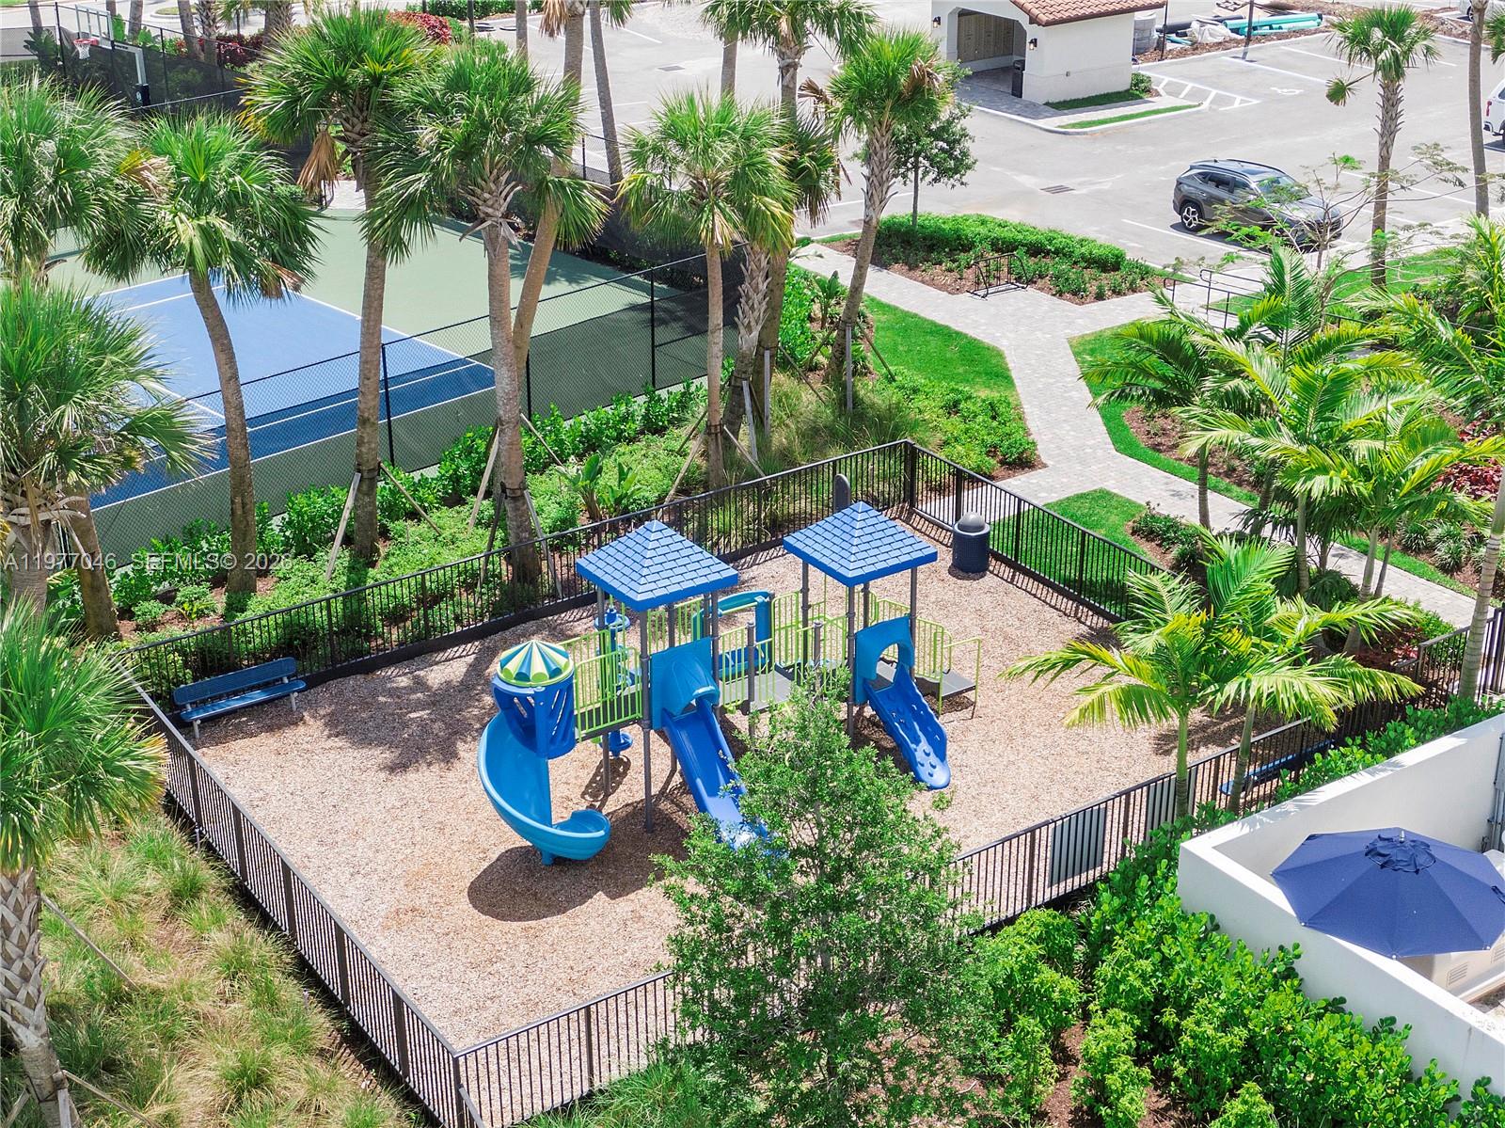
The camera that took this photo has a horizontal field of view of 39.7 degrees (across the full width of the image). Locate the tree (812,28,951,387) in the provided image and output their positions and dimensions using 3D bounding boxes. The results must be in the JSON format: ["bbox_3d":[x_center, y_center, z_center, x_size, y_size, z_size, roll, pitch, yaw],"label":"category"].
[{"bbox_3d":[2.422,-6.756,40.703,2.700,7.100,2.600,0,25,0],"label":"tree"}]

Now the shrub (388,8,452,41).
[{"bbox_3d":[-11.513,-18.906,73.298,2.200,1.200,1.600,0,25,0],"label":"shrub"}]

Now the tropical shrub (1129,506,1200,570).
[{"bbox_3d":[6.972,-0.476,34.666,0.800,0.500,1.400,-16,30,-31],"label":"tropical shrub"}]

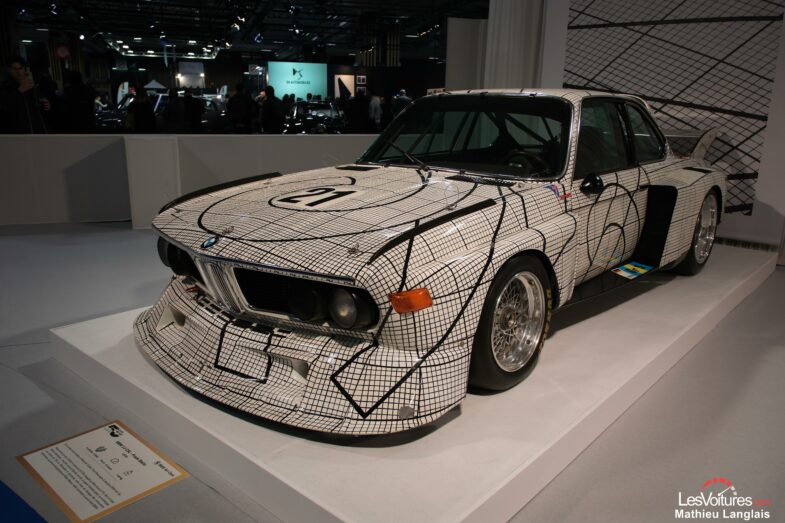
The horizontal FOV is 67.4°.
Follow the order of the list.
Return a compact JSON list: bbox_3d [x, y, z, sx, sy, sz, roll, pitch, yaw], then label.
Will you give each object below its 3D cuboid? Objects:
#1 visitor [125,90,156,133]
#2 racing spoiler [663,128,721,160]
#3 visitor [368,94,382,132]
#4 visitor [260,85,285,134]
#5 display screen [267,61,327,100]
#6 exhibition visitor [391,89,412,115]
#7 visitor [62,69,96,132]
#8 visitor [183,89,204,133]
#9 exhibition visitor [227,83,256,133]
[{"bbox_3d":[-5.538,-2.942,13.168,0.540,1.720,0.360,1,14,0],"label":"visitor"},{"bbox_3d":[1.999,-1.053,5.055,1.320,0.270,0.580,13,18,40],"label":"racing spoiler"},{"bbox_3d":[-0.411,-3.110,14.087,0.360,1.730,0.480,-9,17,-36],"label":"visitor"},{"bbox_3d":[-2.340,-2.576,11.733,0.520,1.770,0.360,1,14,0],"label":"visitor"},{"bbox_3d":[-3.516,-6.584,21.668,2.200,1.410,0.120,-2,14,-13],"label":"display screen"},{"bbox_3d":[0.168,-2.573,11.888,0.520,1.750,0.360,-7,16,-28],"label":"exhibition visitor"},{"bbox_3d":[-4.428,-1.817,8.519,0.540,1.780,0.340,3,14,11],"label":"visitor"},{"bbox_3d":[-4.539,-3.047,13.602,0.520,1.740,0.340,1,14,0],"label":"visitor"},{"bbox_3d":[-2.813,-2.435,11.136,0.550,1.770,0.350,1,14,0],"label":"exhibition visitor"}]

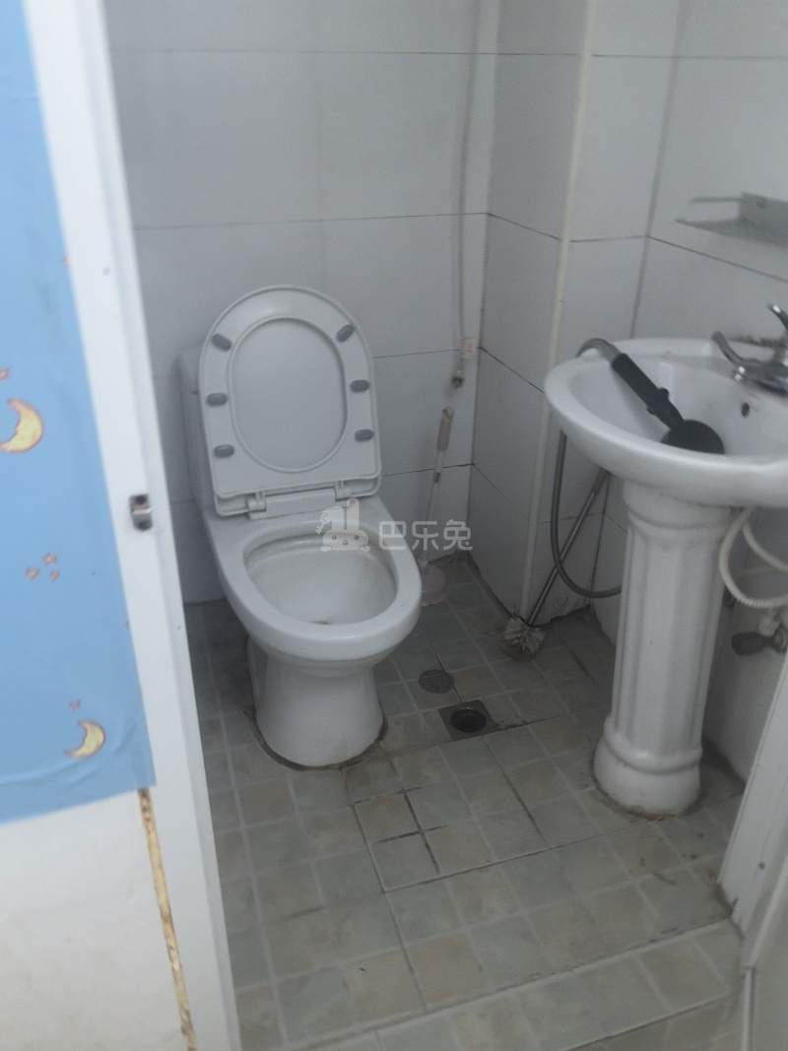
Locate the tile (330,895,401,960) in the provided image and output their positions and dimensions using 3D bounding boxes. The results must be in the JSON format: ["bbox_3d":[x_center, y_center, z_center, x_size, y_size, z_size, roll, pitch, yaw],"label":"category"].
[{"bbox_3d":[-0.048,0.628,1.275,0.096,0.010,0.096,-8,29,-16],"label":"tile"}]

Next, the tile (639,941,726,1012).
[{"bbox_3d":[0.427,0.666,1.217,0.093,0.010,0.092,-8,30,-15],"label":"tile"}]

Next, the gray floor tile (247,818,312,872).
[{"bbox_3d":[-0.202,0.556,1.424,0.092,0.010,0.092,-8,29,-15],"label":"gray floor tile"}]

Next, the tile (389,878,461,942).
[{"bbox_3d":[0.047,0.615,1.302,0.096,0.010,0.096,-8,29,-16],"label":"tile"}]

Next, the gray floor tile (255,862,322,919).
[{"bbox_3d":[-0.172,0.598,1.338,0.093,0.010,0.093,-8,31,-15],"label":"gray floor tile"}]

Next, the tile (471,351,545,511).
[{"bbox_3d":[0.259,-0.218,1.899,0.010,0.306,0.325,-9,31,-16],"label":"tile"}]

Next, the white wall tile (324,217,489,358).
[{"bbox_3d":[0.027,-0.540,1.866,0.374,0.305,0.010,-8,30,-15],"label":"white wall tile"}]

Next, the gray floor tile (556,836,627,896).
[{"bbox_3d":[0.334,0.576,1.383,0.096,0.010,0.096,-8,29,-16],"label":"gray floor tile"}]

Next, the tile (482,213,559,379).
[{"bbox_3d":[0.269,-0.486,1.769,0.010,0.303,0.324,-9,31,-17],"label":"tile"}]

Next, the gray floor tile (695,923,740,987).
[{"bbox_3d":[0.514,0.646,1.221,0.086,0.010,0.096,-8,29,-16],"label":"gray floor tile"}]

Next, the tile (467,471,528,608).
[{"bbox_3d":[0.271,0.039,2.099,0.010,0.278,0.361,-8,29,-16],"label":"tile"}]

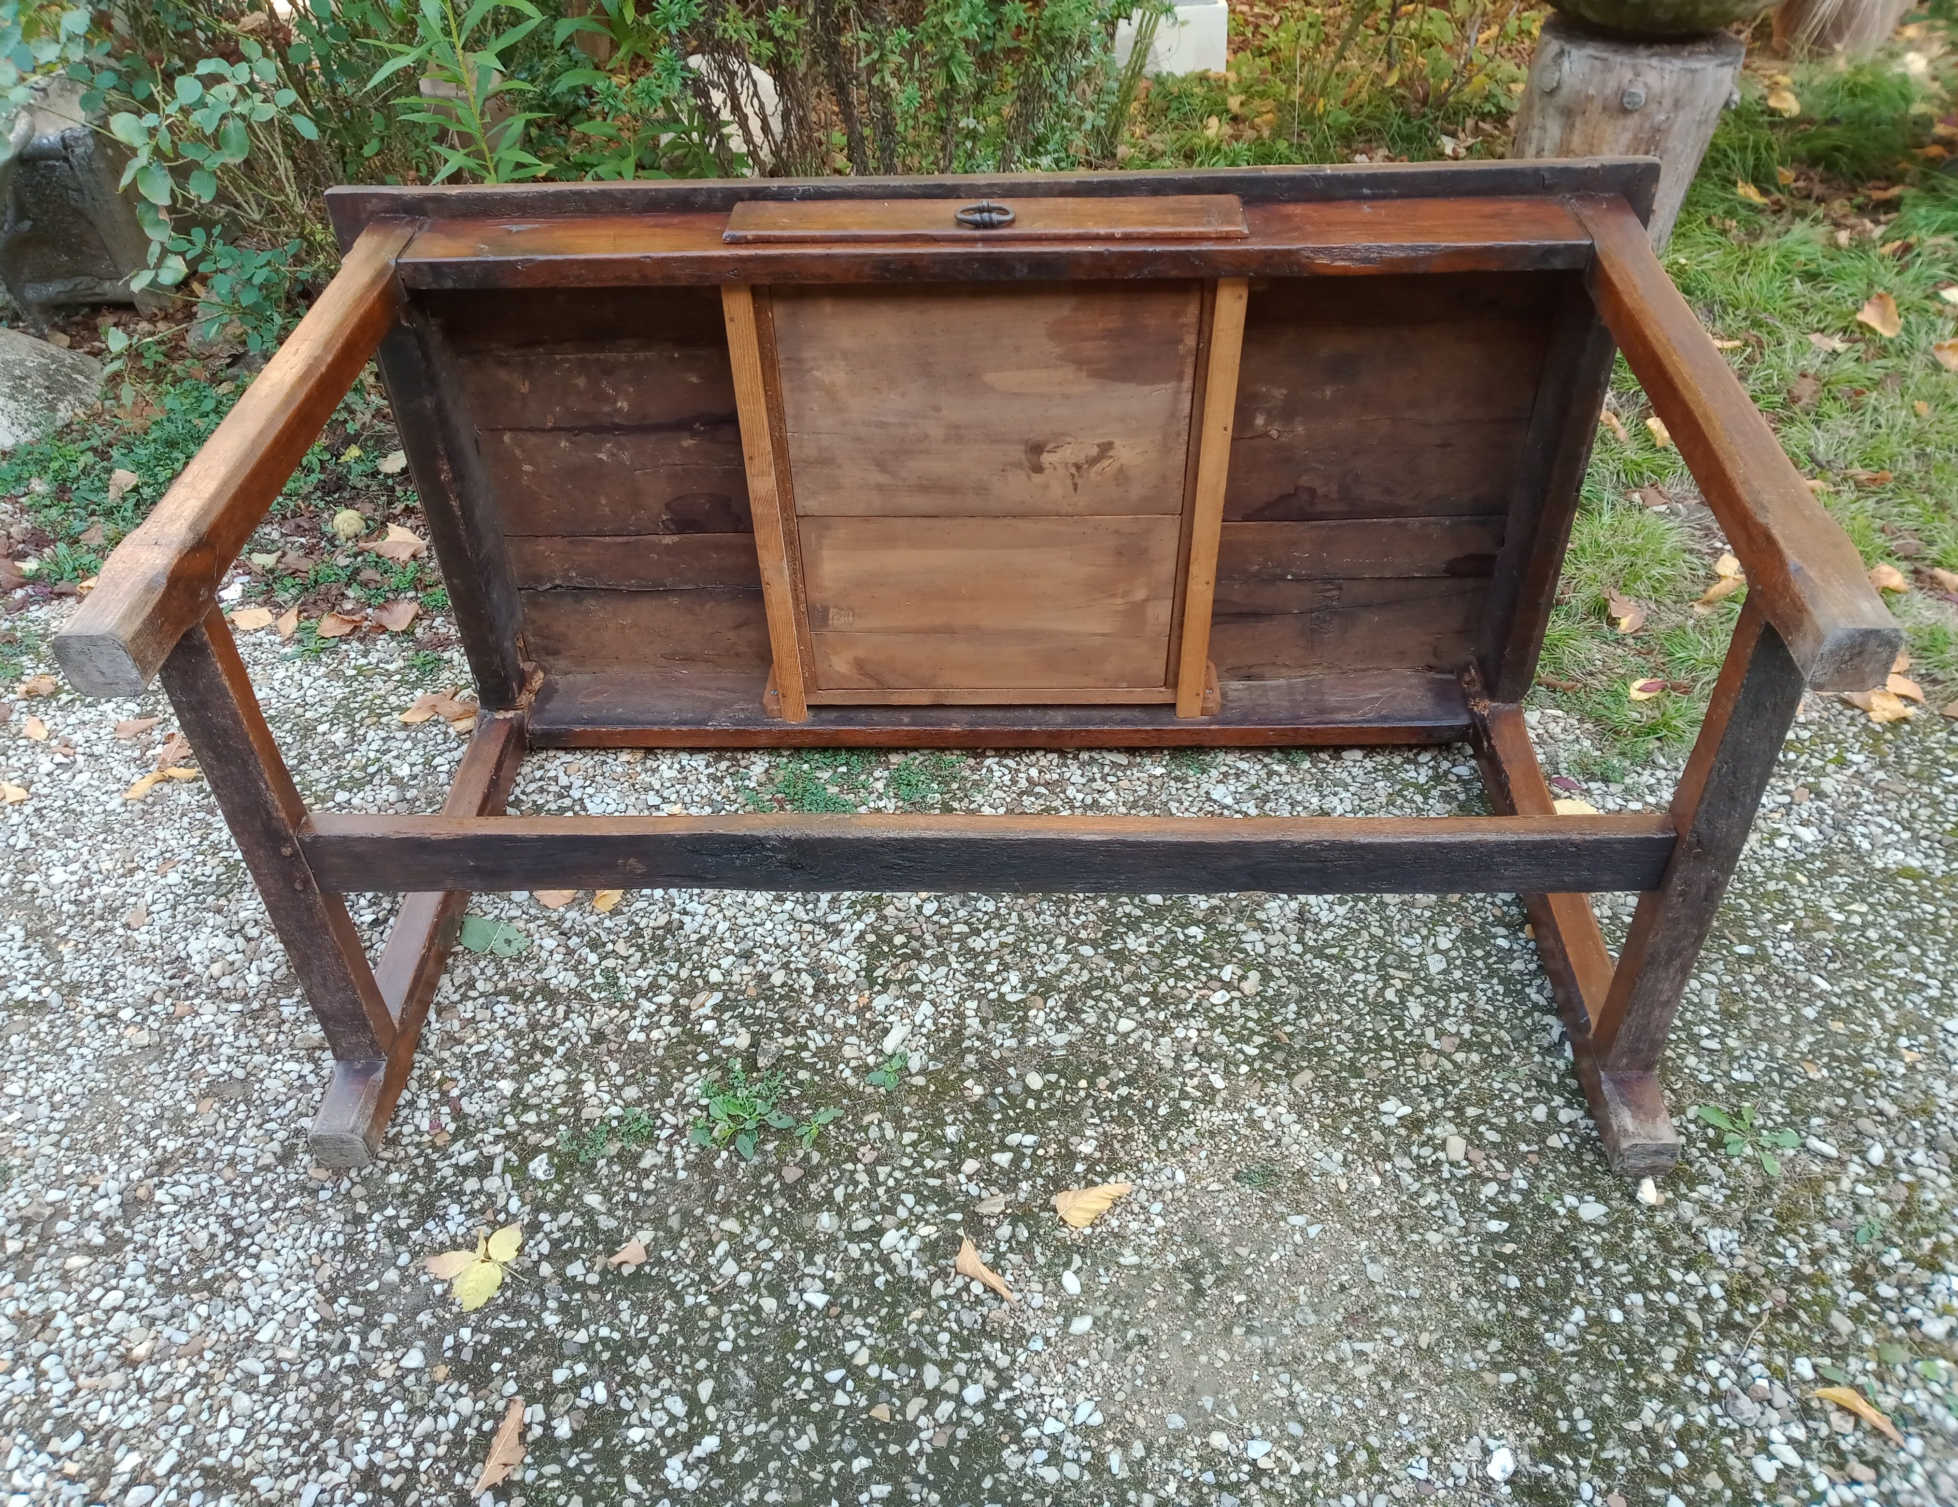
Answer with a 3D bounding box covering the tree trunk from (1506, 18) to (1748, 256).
[{"bbox_3d":[1.285,-1.238,3.215,0.370,0.440,0.370,16,40,15],"label":"tree trunk"}]

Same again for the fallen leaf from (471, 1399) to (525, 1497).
[{"bbox_3d":[-0.406,0.587,1.326,0.032,0.015,0.088,6,39,10],"label":"fallen leaf"}]

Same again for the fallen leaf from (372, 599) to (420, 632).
[{"bbox_3d":[-0.875,-0.207,2.347,0.073,0.020,0.060,-12,39,-12],"label":"fallen leaf"}]

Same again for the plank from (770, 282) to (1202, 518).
[{"bbox_3d":[0.009,-0.399,1.761,0.463,0.305,0.011,0,41,2],"label":"plank"}]

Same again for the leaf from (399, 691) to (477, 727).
[{"bbox_3d":[-0.716,-0.064,2.095,0.098,0.030,0.065,-3,39,-1],"label":"leaf"}]

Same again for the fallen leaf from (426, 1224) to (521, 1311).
[{"bbox_3d":[-0.438,0.454,1.396,0.087,0.019,0.074,-28,44,-30],"label":"fallen leaf"}]

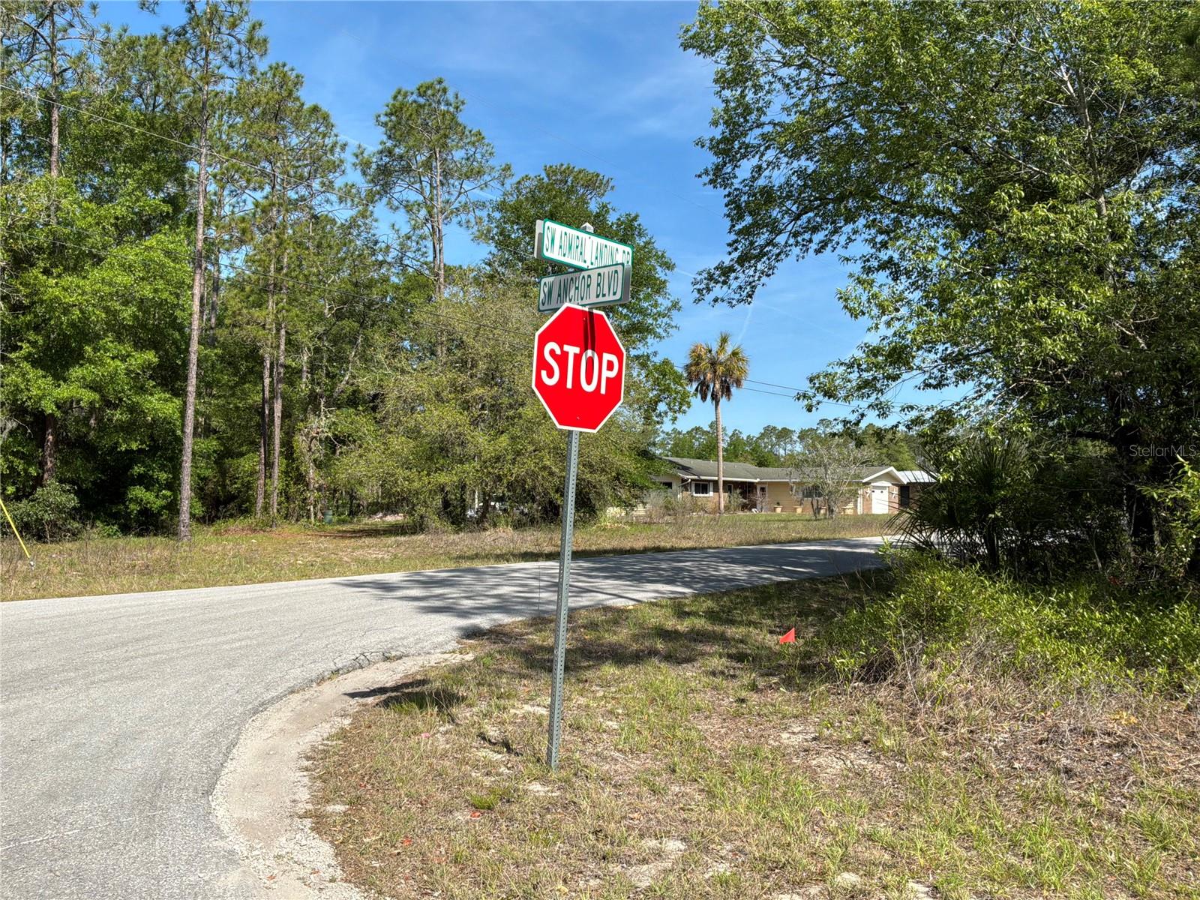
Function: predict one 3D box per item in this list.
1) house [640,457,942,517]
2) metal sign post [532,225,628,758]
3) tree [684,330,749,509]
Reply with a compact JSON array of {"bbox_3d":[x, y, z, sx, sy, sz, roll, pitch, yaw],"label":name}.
[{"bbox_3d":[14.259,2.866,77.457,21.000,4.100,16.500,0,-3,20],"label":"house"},{"bbox_3d":[-0.182,0.260,5.935,0.780,3.340,0.760,7,-5,-44],"label":"metal sign post"},{"bbox_3d":[8.200,-1.900,68.200,4.600,12.700,4.600,1,-2,0],"label":"tree"}]

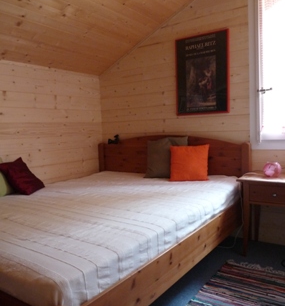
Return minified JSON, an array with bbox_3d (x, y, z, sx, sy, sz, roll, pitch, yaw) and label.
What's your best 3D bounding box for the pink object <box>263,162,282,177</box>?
[{"bbox_3d":[1.072,0.148,2.439,0.135,0.138,0.150,3,7,44],"label":"pink object"}]

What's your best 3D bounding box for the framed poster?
[{"bbox_3d":[0.585,-0.779,2.959,0.572,0.780,0.020,2,6,36],"label":"framed poster"}]

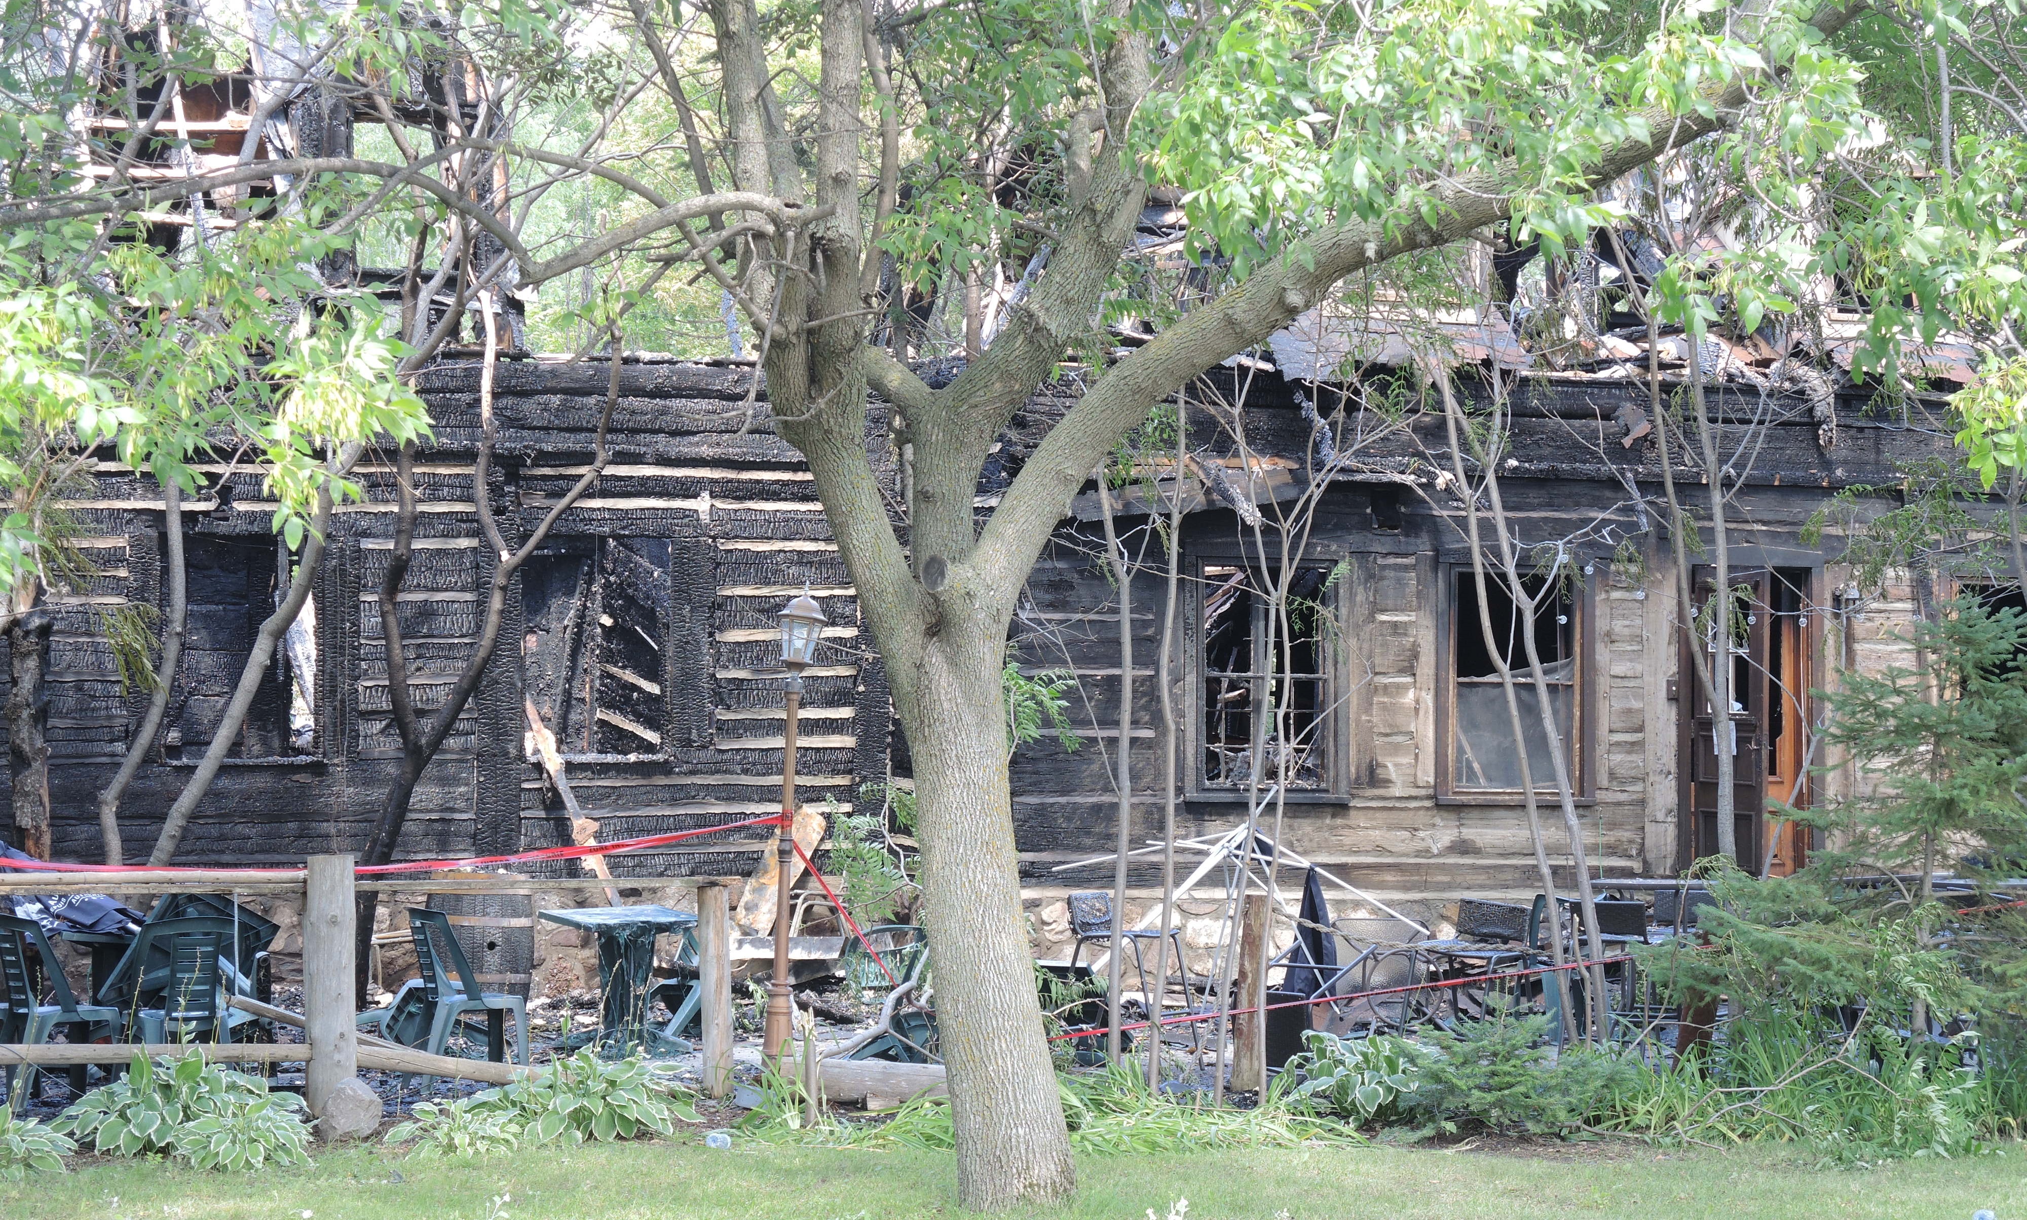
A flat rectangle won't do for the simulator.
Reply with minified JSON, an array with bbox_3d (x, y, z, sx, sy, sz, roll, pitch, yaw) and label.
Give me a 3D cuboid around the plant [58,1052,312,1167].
[{"bbox_3d":[-3.485,2.085,18.200,1.000,0.430,0.900,0,-2,0],"label":"plant"}]

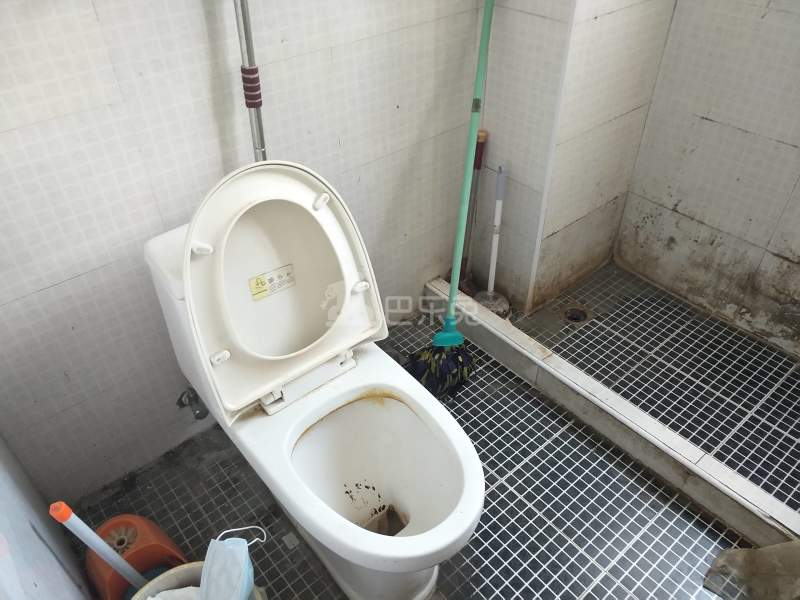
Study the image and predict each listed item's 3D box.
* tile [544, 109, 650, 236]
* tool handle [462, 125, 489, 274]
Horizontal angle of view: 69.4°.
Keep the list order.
[{"bbox_3d":[0.587,-0.387,1.733,0.441,0.296,0.012,-28,45,-29],"label":"tile"},{"bbox_3d":[0.228,-0.281,1.819,0.028,0.506,0.028,-22,41,-33],"label":"tool handle"}]

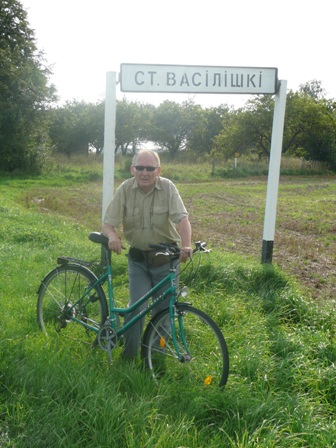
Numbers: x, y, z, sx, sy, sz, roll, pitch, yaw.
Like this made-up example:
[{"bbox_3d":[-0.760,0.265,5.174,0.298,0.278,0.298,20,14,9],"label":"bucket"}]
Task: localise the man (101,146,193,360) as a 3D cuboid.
[{"bbox_3d":[-0.155,0.255,5.430,0.630,1.610,0.550,2,5,12],"label":"man"}]

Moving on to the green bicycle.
[{"bbox_3d":[-0.270,0.591,5.141,1.760,1.030,0.580,15,7,38],"label":"green bicycle"}]

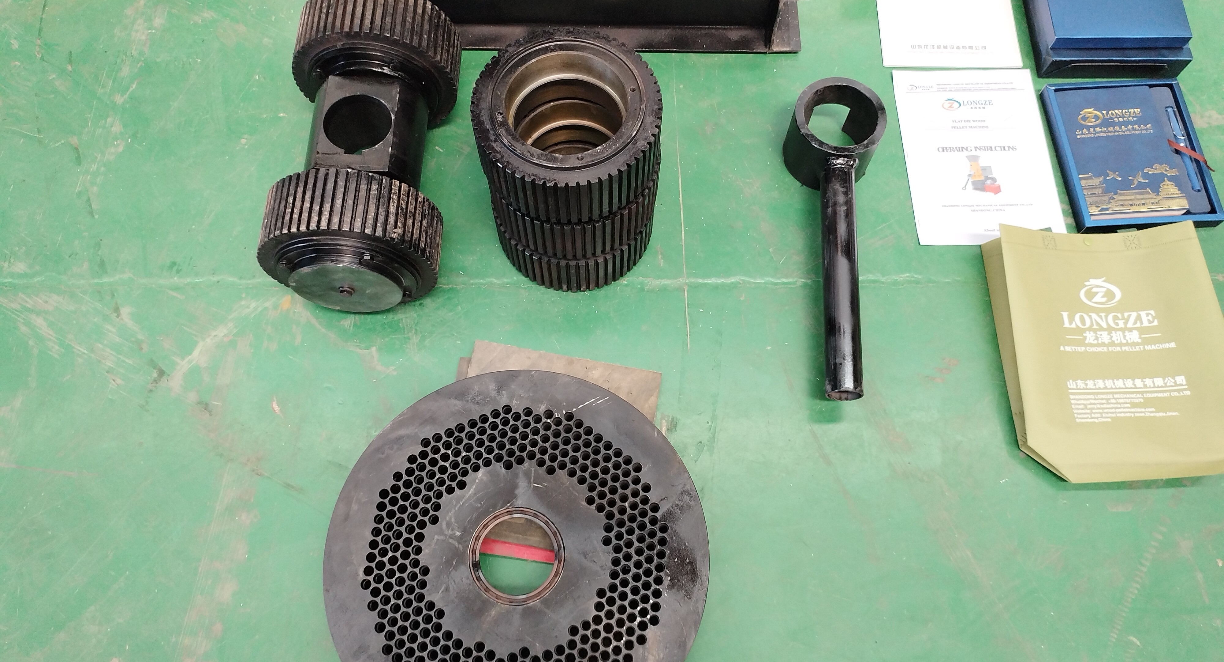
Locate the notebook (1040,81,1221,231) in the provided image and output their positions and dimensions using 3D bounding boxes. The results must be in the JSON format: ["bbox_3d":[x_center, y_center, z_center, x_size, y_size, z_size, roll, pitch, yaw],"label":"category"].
[{"bbox_3d":[0.747,-0.256,1.329,0.192,0.026,0.235,-3,67,0],"label":"notebook"}]

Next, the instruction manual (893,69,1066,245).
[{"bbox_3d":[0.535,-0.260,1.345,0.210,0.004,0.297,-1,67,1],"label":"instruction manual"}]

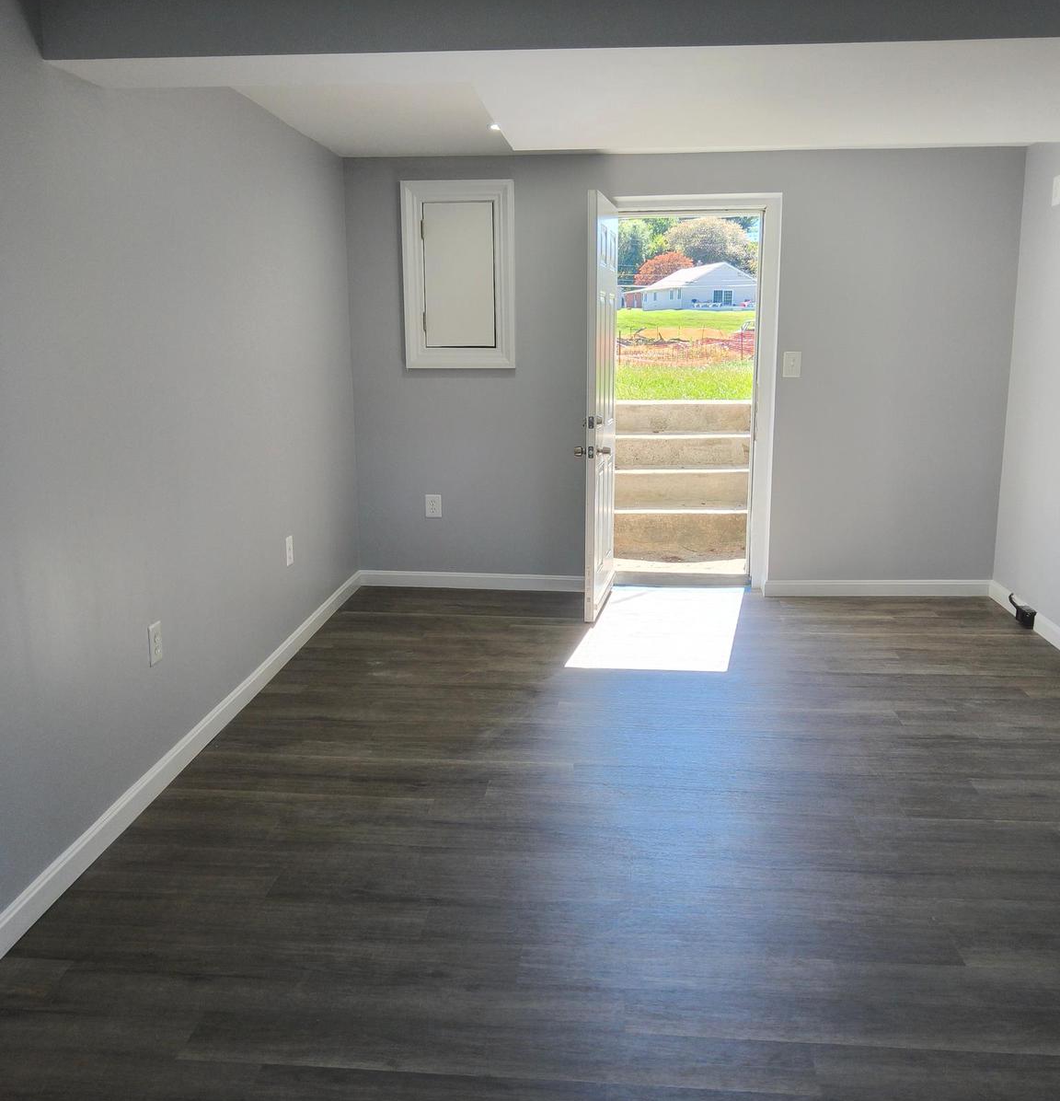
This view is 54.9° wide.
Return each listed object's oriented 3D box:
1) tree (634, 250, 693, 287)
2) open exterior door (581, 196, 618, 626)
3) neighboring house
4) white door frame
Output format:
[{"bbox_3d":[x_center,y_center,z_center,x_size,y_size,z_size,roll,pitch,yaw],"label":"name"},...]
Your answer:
[{"bbox_3d":[13.178,-26.526,100.766,5.771,5.914,5.771,0,11,0],"label":"tree"},{"bbox_3d":[0.369,-0.717,5.187,0.050,2.010,0.790,2,12,12],"label":"open exterior door"},{"bbox_3d":[14.782,-23.791,93.388,7.600,4.146,11.000,-4,12,-18],"label":"neighboring house"},{"bbox_3d":[0.865,-0.800,5.481,0.884,2.091,0.130,1,11,5],"label":"white door frame"}]

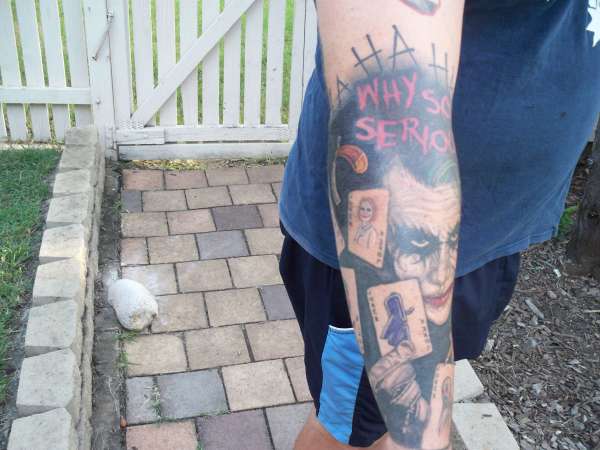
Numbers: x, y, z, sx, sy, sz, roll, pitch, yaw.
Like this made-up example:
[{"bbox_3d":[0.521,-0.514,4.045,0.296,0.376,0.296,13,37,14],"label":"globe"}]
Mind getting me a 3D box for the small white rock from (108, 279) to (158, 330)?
[{"bbox_3d":[-0.553,0.262,2.118,0.140,0.105,0.235,-15,34,-30],"label":"small white rock"}]

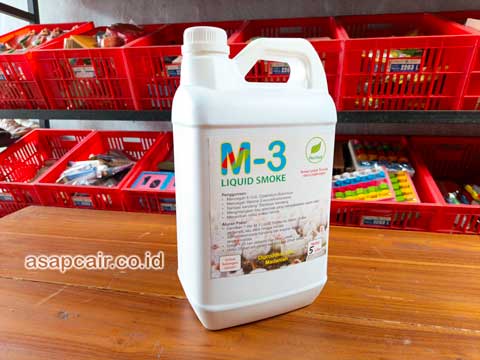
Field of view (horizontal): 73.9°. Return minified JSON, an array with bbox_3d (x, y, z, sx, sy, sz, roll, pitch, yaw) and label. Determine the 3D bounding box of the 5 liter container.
[{"bbox_3d":[0.013,-0.009,0.381,0.170,0.303,0.132,-4,10,-20],"label":"5 liter container"}]

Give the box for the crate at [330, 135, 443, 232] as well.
[{"bbox_3d":[0.559,0.045,1.442,0.410,0.280,0.504,2,36,10],"label":"crate"}]

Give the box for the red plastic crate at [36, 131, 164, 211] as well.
[{"bbox_3d":[-0.651,-0.004,1.653,0.410,0.280,0.504,2,36,10],"label":"red plastic crate"}]

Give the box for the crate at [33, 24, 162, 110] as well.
[{"bbox_3d":[-0.601,-0.550,1.559,0.410,0.280,0.504,2,35,10],"label":"crate"}]

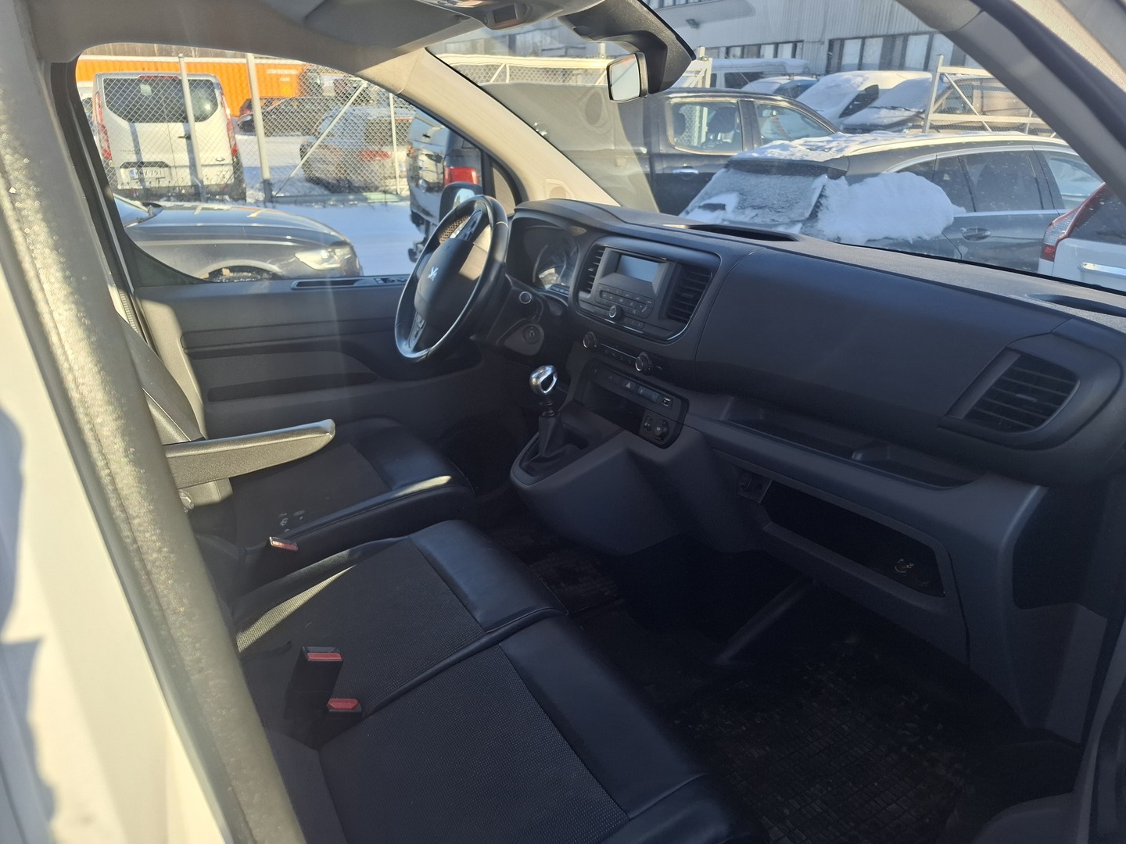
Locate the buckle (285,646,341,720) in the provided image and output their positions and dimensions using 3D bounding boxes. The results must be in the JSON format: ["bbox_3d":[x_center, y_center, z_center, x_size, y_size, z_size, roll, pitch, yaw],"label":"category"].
[{"bbox_3d":[-0.350,0.367,1.050,0.052,0.100,0.032,12,13,-35],"label":"buckle"}]

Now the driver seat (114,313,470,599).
[{"bbox_3d":[-0.657,-0.081,1.484,0.860,1.140,0.520,-12,26,-28],"label":"driver seat"}]

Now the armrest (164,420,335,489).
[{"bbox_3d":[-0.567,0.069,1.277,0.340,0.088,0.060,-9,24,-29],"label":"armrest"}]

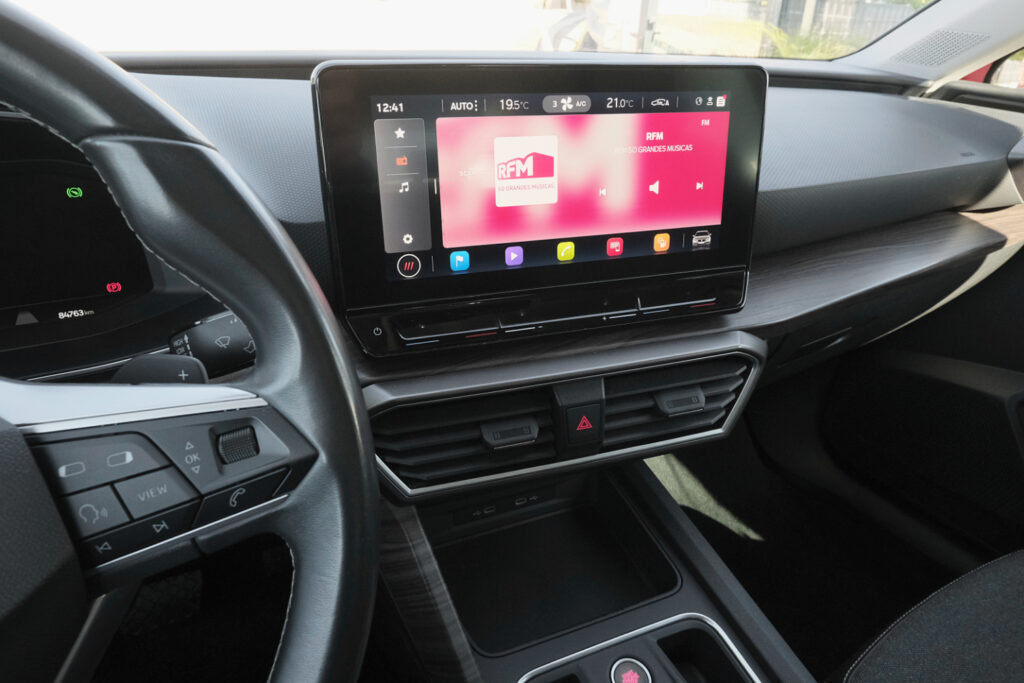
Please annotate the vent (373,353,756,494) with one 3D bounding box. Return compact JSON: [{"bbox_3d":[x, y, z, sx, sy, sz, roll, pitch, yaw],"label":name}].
[{"bbox_3d":[0.040,0.046,0.450,0.283,0.064,0.040,-8,22,-18],"label":"vent"}]

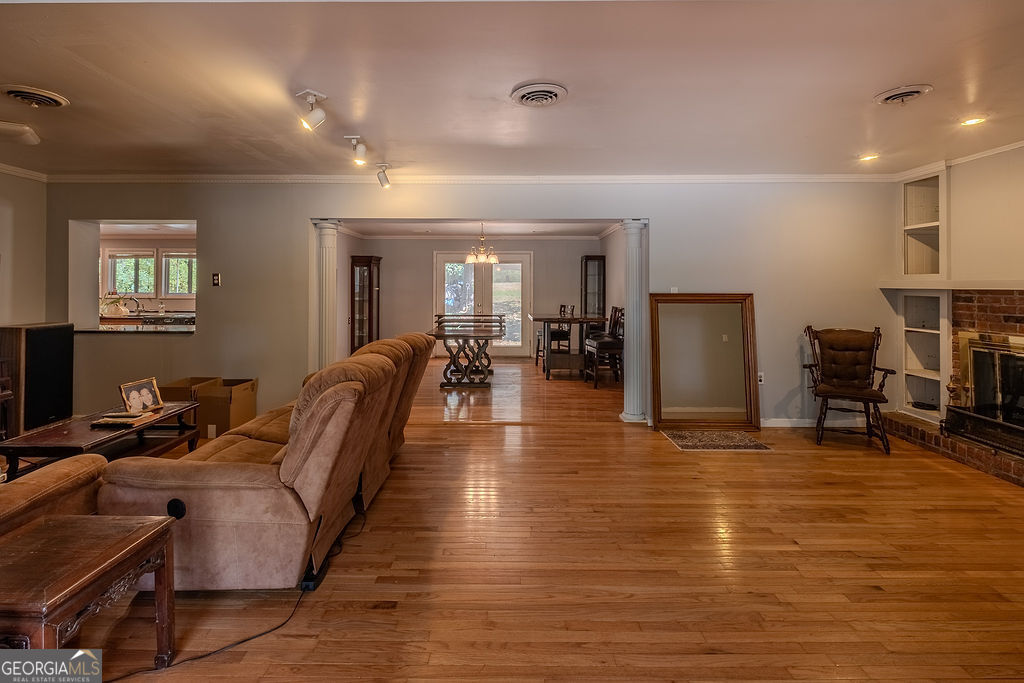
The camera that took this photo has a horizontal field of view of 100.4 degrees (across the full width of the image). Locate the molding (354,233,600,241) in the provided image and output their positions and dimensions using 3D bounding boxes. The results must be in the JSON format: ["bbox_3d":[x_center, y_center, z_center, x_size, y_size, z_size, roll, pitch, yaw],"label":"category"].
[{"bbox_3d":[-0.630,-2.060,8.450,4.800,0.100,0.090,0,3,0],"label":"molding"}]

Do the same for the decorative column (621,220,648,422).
[{"bbox_3d":[1.235,-0.215,4.300,0.245,2.000,0.245,0,3,0],"label":"decorative column"}]

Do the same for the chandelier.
[{"bbox_3d":[-0.478,-1.560,6.800,0.540,0.650,0.540,0,4,0],"label":"chandelier"}]

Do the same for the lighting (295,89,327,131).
[{"bbox_3d":[-1.147,-1.321,2.430,0.170,0.200,0.155,-1,3,-21],"label":"lighting"}]

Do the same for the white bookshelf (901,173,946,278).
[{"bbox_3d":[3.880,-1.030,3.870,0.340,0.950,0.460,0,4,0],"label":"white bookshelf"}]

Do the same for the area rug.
[{"bbox_3d":[1.785,0.865,3.780,0.760,0.012,0.500,0,6,0],"label":"area rug"}]

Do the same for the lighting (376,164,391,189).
[{"bbox_3d":[-1.144,-1.469,3.800,0.125,0.190,0.130,2,4,37],"label":"lighting"}]

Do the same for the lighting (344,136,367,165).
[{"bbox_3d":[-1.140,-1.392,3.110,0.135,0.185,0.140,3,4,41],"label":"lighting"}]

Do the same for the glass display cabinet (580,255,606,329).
[{"bbox_3d":[1.570,-0.636,8.220,0.390,1.980,0.460,0,3,0],"label":"glass display cabinet"}]

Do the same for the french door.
[{"bbox_3d":[-0.574,-0.735,8.470,1.970,2.110,0.110,0,3,0],"label":"french door"}]

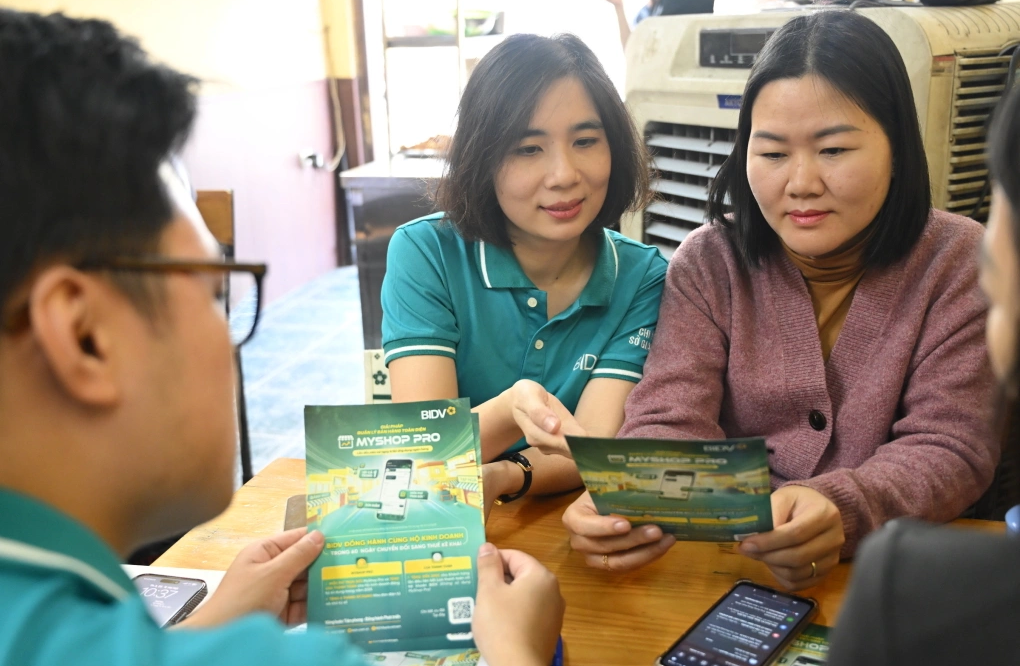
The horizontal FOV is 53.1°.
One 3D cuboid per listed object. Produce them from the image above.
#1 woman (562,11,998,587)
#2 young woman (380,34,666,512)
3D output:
[{"bbox_3d":[0.348,0.267,1.257,0.490,1.260,0.700,2,16,17],"label":"woman"},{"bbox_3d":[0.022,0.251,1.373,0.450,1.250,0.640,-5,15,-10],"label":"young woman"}]

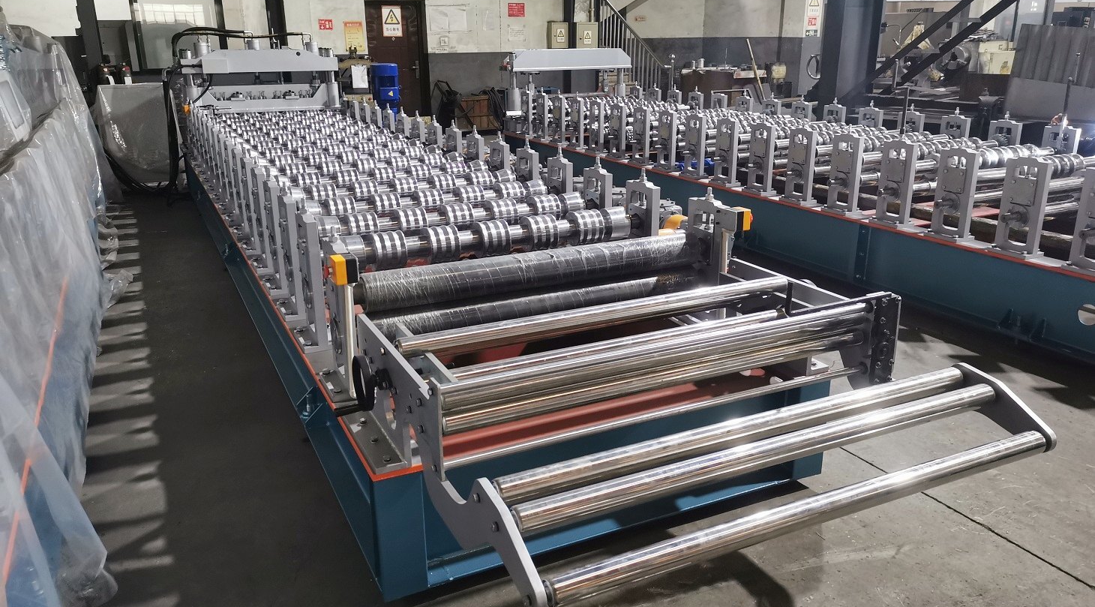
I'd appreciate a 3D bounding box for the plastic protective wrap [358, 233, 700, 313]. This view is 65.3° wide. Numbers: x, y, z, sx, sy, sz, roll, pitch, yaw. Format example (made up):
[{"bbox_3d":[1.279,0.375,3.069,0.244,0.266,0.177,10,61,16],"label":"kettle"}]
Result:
[{"bbox_3d":[-0.023,-0.125,3.085,1.292,0.131,0.131,-9,19,-24],"label":"plastic protective wrap"}]

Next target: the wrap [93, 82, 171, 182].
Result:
[{"bbox_3d":[-4.384,-1.797,9.040,0.660,1.030,0.600,-9,20,-24],"label":"wrap"}]

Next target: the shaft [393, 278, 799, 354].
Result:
[{"bbox_3d":[0.202,0.030,2.645,1.360,0.056,0.056,-9,19,-24],"label":"shaft"}]

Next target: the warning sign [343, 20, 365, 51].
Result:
[{"bbox_3d":[-2.919,-4.049,12.964,0.279,0.417,0.010,-9,20,-24],"label":"warning sign"}]

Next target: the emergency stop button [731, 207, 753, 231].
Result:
[{"bbox_3d":[0.750,-0.326,3.303,0.106,0.077,0.078,-9,20,-24],"label":"emergency stop button"}]

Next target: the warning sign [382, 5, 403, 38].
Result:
[{"bbox_3d":[-2.384,-4.337,13.144,0.293,0.450,0.010,-9,20,-24],"label":"warning sign"}]

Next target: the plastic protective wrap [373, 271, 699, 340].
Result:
[{"bbox_3d":[-0.017,0.036,3.138,1.292,0.129,0.129,-9,19,-24],"label":"plastic protective wrap"}]

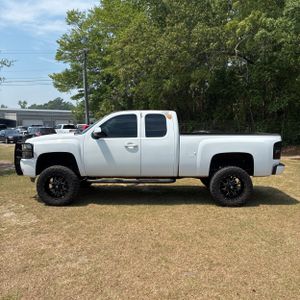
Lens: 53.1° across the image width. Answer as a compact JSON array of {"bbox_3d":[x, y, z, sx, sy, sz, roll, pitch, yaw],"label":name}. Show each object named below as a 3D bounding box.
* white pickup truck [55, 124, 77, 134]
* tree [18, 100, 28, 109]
[{"bbox_3d":[-10.200,-2.165,36.944,2.000,1.900,5.600,4,6,41],"label":"white pickup truck"},{"bbox_3d":[-42.000,-11.235,99.425,4.000,10.200,4.000,-2,5,-23],"label":"tree"}]

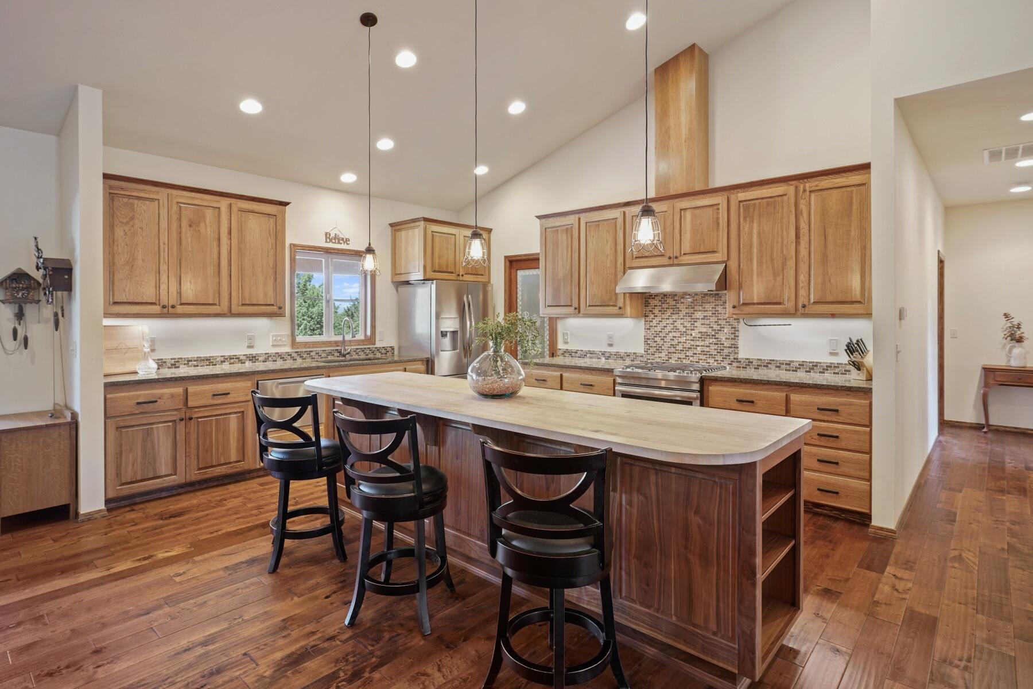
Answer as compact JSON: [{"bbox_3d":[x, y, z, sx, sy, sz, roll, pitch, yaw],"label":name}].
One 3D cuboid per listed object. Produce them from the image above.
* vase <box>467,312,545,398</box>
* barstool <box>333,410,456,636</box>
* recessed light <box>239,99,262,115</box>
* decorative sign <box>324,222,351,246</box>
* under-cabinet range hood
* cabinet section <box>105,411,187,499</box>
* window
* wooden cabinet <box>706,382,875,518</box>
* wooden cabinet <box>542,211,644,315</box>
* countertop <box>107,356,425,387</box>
[{"bbox_3d":[-0.064,0.051,3.020,0.430,0.490,0.380,0,2,0],"label":"vase"},{"bbox_3d":[-0.546,0.761,2.418,0.440,0.985,0.540,0,3,15],"label":"barstool"},{"bbox_3d":[-2.078,-1.867,4.036,0.175,0.030,0.175,-21,-13,41],"label":"recessed light"},{"bbox_3d":[-1.943,-1.202,5.608,0.020,0.235,0.290,2,2,42],"label":"decorative sign"},{"bbox_3d":[1.446,-0.590,4.664,0.910,0.242,0.550,2,3,42],"label":"under-cabinet range hood"},{"bbox_3d":[-2.893,0.775,3.943,0.550,0.550,0.488,2,3,41],"label":"cabinet section"},{"bbox_3d":[-2.003,-0.513,5.689,0.110,1.080,1.007,2,3,42],"label":"window"},{"bbox_3d":[2.080,0.717,3.924,1.090,0.865,0.610,2,2,40],"label":"wooden cabinet"},{"bbox_3d":[0.743,-0.802,5.248,1.000,1.035,0.340,2,2,40],"label":"wooden cabinet"},{"bbox_3d":[-2.198,0.214,4.947,0.645,0.036,2.910,2,3,42],"label":"countertop"}]

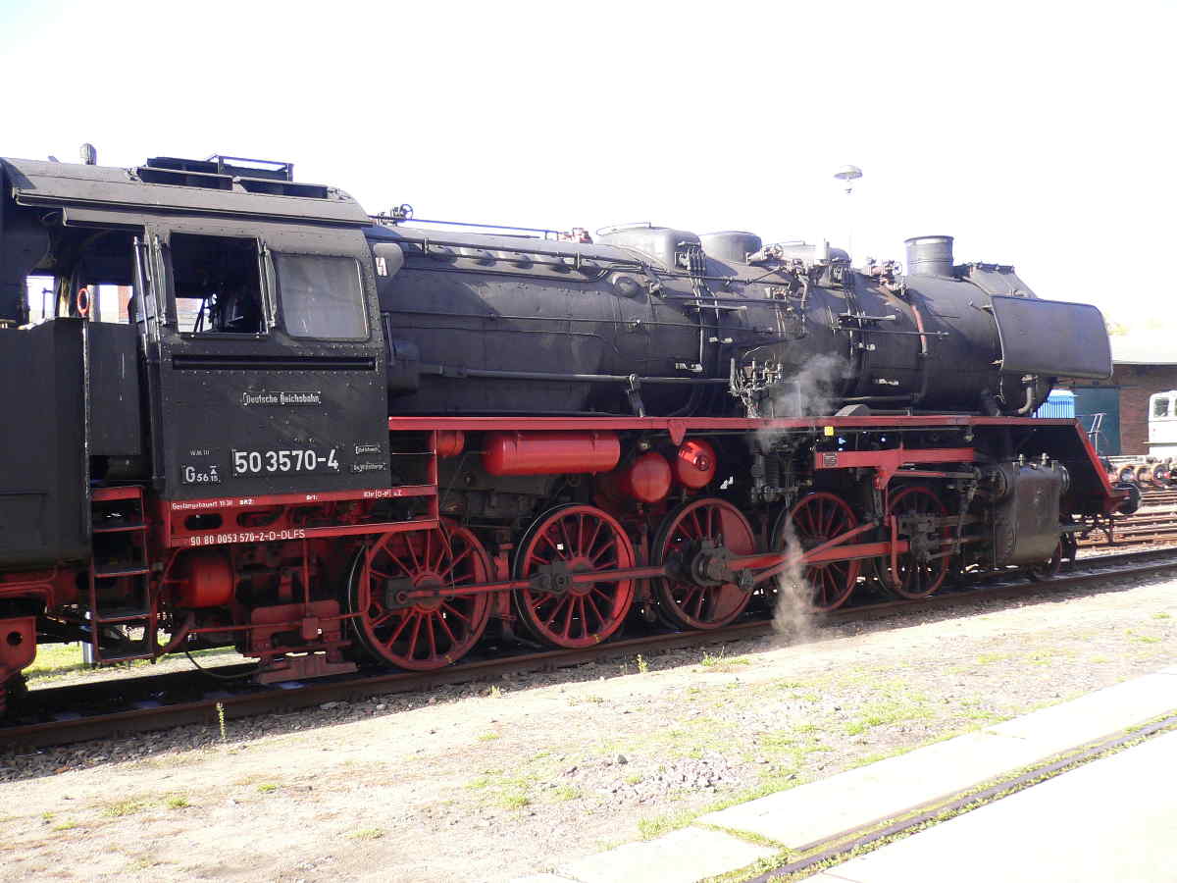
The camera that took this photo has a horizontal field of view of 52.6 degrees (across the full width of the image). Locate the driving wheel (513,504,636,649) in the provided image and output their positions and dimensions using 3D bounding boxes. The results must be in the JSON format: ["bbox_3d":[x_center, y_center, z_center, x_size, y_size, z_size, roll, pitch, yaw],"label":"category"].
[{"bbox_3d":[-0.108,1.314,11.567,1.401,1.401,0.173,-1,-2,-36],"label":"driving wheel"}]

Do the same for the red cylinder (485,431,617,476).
[{"bbox_3d":[-0.323,0.096,11.029,1.421,0.416,0.416,-1,-2,-36],"label":"red cylinder"}]

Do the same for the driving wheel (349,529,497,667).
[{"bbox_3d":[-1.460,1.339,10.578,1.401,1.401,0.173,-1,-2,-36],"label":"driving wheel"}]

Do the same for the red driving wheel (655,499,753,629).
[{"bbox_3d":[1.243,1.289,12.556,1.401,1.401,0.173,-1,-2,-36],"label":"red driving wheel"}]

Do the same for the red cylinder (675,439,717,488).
[{"bbox_3d":[0.552,0.285,12.946,0.507,0.507,1.979,-1,-2,-36],"label":"red cylinder"}]

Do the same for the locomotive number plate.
[{"bbox_3d":[-2.306,0.153,9.085,0.868,0.176,0.025,-1,-2,-36],"label":"locomotive number plate"}]

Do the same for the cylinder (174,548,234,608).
[{"bbox_3d":[-2.969,1.065,9.221,0.416,0.447,0.447,-1,-2,-36],"label":"cylinder"}]

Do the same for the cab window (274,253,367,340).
[{"bbox_3d":[-2.117,-1.140,9.410,0.710,0.680,0.051,-1,-11,-36],"label":"cab window"}]

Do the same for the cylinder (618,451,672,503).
[{"bbox_3d":[0.066,0.409,12.583,0.507,0.507,1.979,-1,-2,-36],"label":"cylinder"}]

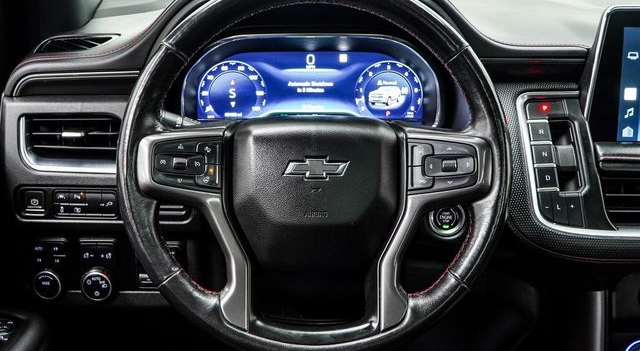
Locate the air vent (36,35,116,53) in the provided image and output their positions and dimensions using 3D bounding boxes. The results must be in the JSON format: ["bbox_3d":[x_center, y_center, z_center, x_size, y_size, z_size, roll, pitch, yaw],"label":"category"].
[{"bbox_3d":[-0.322,-0.175,0.990,0.114,0.020,0.060,0,29,0],"label":"air vent"}]

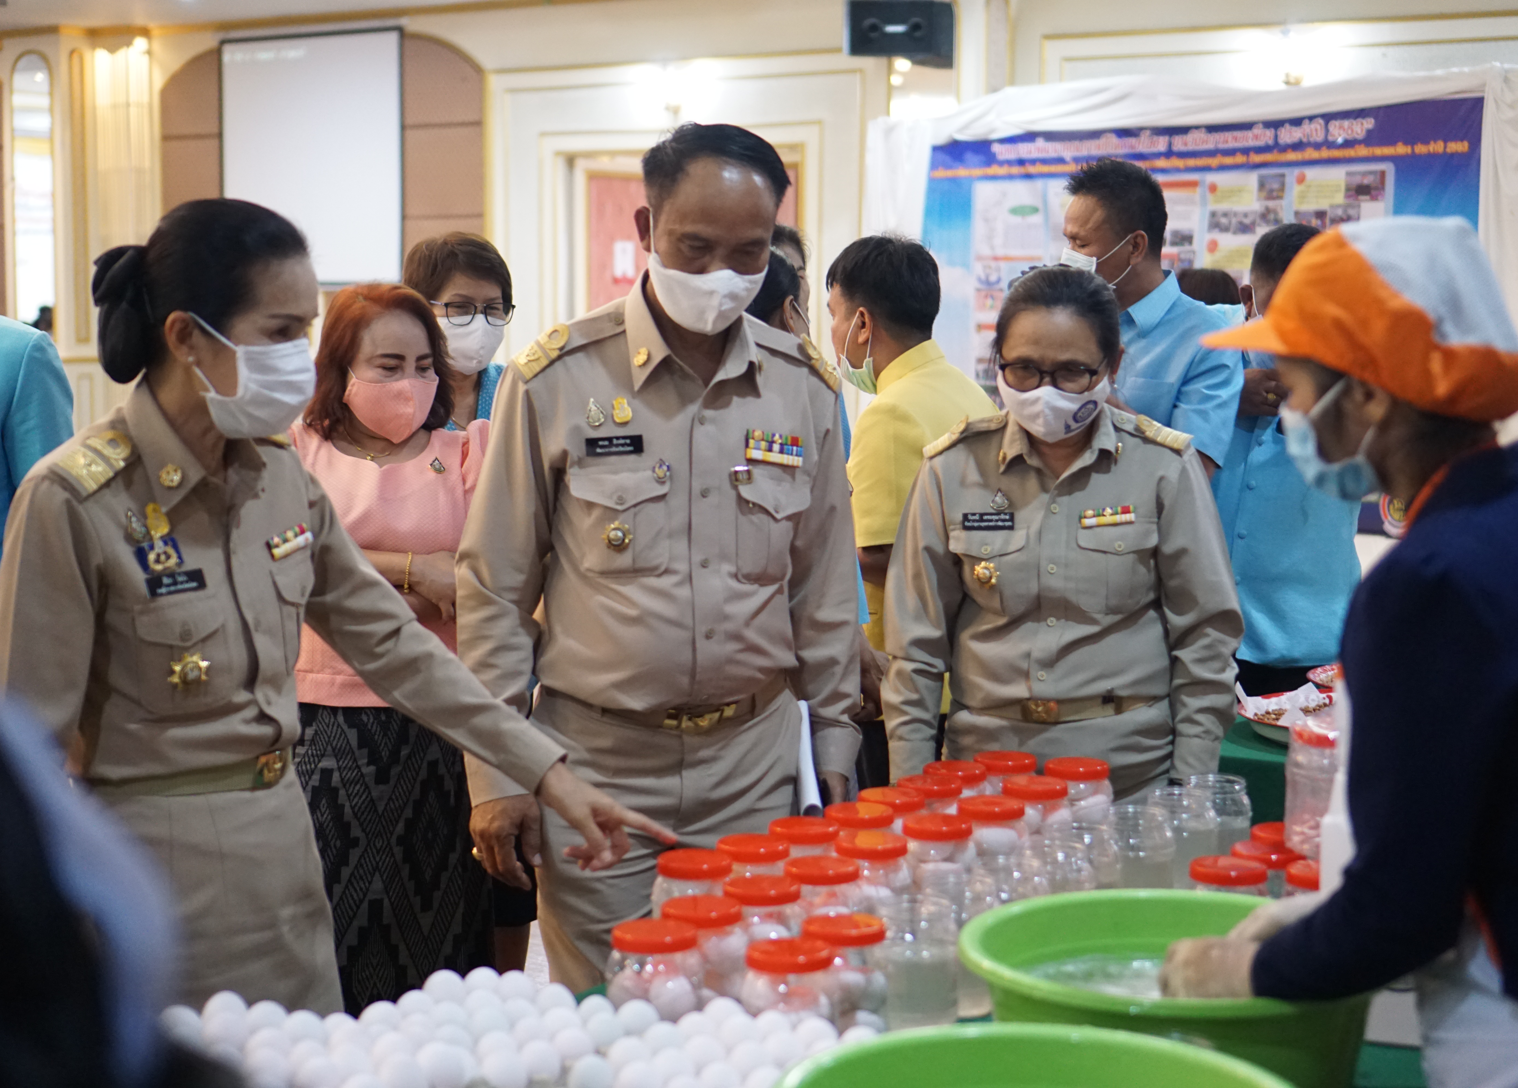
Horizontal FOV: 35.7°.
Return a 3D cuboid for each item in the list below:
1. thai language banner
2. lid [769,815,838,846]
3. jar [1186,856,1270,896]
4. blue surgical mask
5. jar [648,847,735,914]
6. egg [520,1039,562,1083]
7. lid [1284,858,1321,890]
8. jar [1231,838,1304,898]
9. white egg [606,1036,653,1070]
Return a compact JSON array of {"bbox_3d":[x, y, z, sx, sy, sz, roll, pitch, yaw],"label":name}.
[{"bbox_3d":[1.127,-0.644,6.620,0.020,1.086,2.349,-3,8,-31],"label":"thai language banner"},{"bbox_3d":[0.056,0.359,2.947,0.088,0.015,0.088,0,6,0],"label":"lid"},{"bbox_3d":[0.557,0.454,2.808,0.102,0.145,0.102,1,7,0],"label":"jar"},{"bbox_3d":[0.575,-0.106,2.360,0.110,0.110,0.135,-21,-2,23],"label":"blue surgical mask"},{"bbox_3d":[-0.076,0.445,2.795,0.098,0.145,0.098,0,6,0],"label":"jar"},{"bbox_3d":[-0.217,0.519,2.350,0.044,0.056,0.044,1,7,0],"label":"egg"},{"bbox_3d":[0.672,0.394,2.800,0.090,0.016,0.090,1,7,0],"label":"lid"},{"bbox_3d":[0.627,0.448,2.908,0.102,0.145,0.102,1,7,0],"label":"jar"},{"bbox_3d":[-0.127,0.507,2.295,0.043,0.056,0.043,0,7,0],"label":"white egg"}]

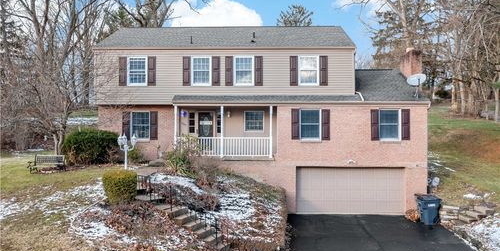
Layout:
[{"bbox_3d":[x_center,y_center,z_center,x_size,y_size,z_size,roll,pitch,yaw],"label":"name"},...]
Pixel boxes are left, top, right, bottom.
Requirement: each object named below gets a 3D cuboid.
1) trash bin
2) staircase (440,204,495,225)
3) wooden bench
[{"bbox_3d":[7.330,3.490,16.030,0.820,1.110,0.700,0,0,-9],"label":"trash bin"},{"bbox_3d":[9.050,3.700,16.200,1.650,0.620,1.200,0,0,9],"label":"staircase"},{"bbox_3d":[-8.960,1.725,17.180,1.330,0.770,0.600,0,0,0],"label":"wooden bench"}]

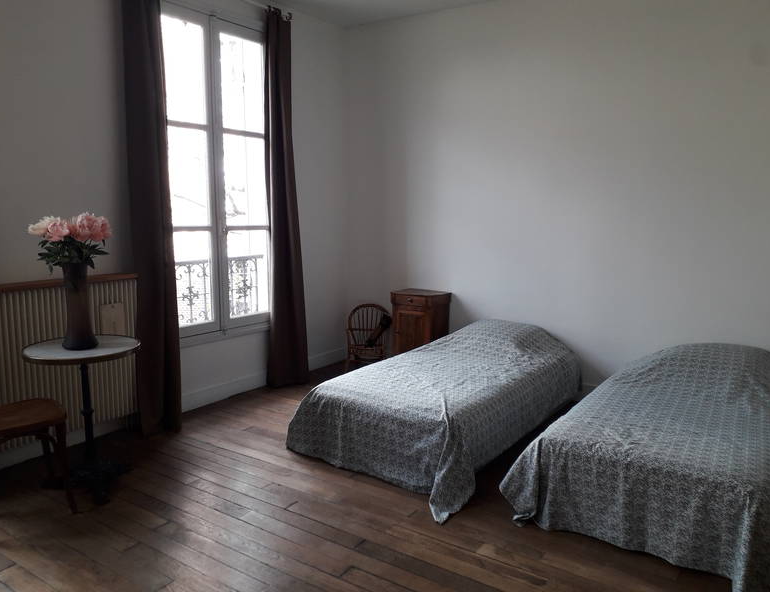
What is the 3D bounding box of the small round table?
[{"bbox_3d":[-1.454,0.597,3.015,0.530,0.707,0.530,0,8,0],"label":"small round table"}]

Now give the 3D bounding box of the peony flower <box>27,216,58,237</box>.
[{"bbox_3d":[-1.703,-0.346,3.063,0.144,0.098,0.136,-4,9,-29],"label":"peony flower"}]

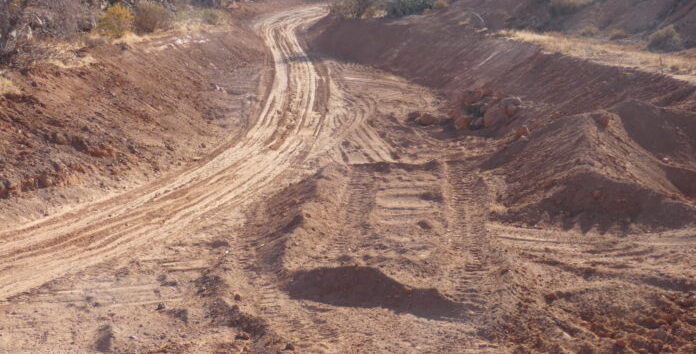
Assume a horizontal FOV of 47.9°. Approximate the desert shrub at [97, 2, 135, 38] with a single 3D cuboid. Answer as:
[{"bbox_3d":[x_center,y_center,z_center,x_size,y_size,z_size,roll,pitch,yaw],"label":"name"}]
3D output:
[{"bbox_3d":[-10.971,-7.385,37.000,1.790,1.610,1.700,1,17,0],"label":"desert shrub"}]

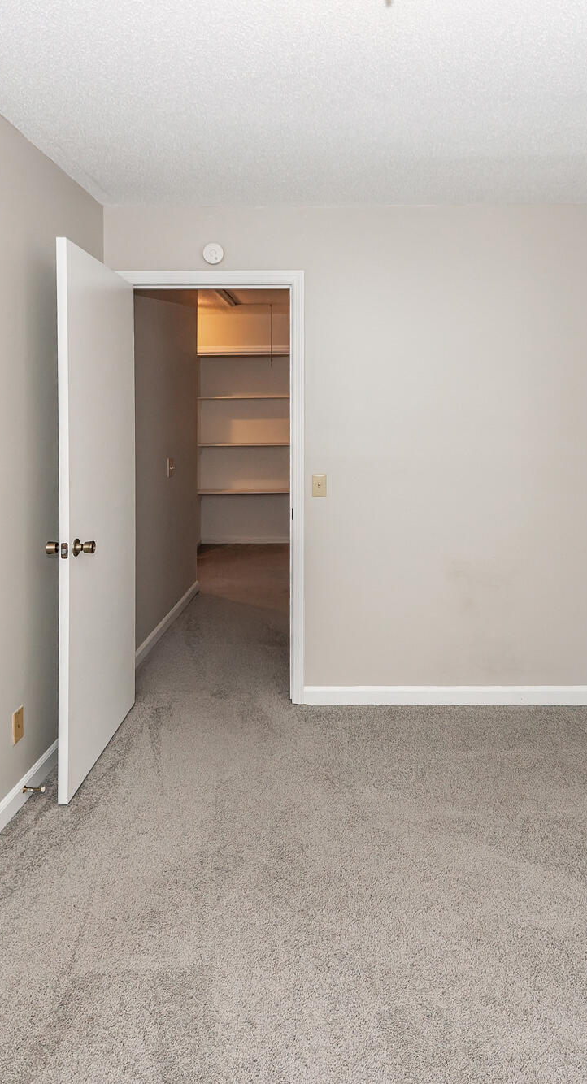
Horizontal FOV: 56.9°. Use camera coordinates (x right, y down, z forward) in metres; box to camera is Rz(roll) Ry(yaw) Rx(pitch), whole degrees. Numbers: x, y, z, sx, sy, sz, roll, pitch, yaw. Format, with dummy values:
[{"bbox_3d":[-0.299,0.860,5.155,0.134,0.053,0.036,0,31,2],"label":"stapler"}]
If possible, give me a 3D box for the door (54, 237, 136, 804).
[{"bbox_3d":[-0.811,-0.160,2.300,0.038,2.030,0.735,0,4,3],"label":"door"}]

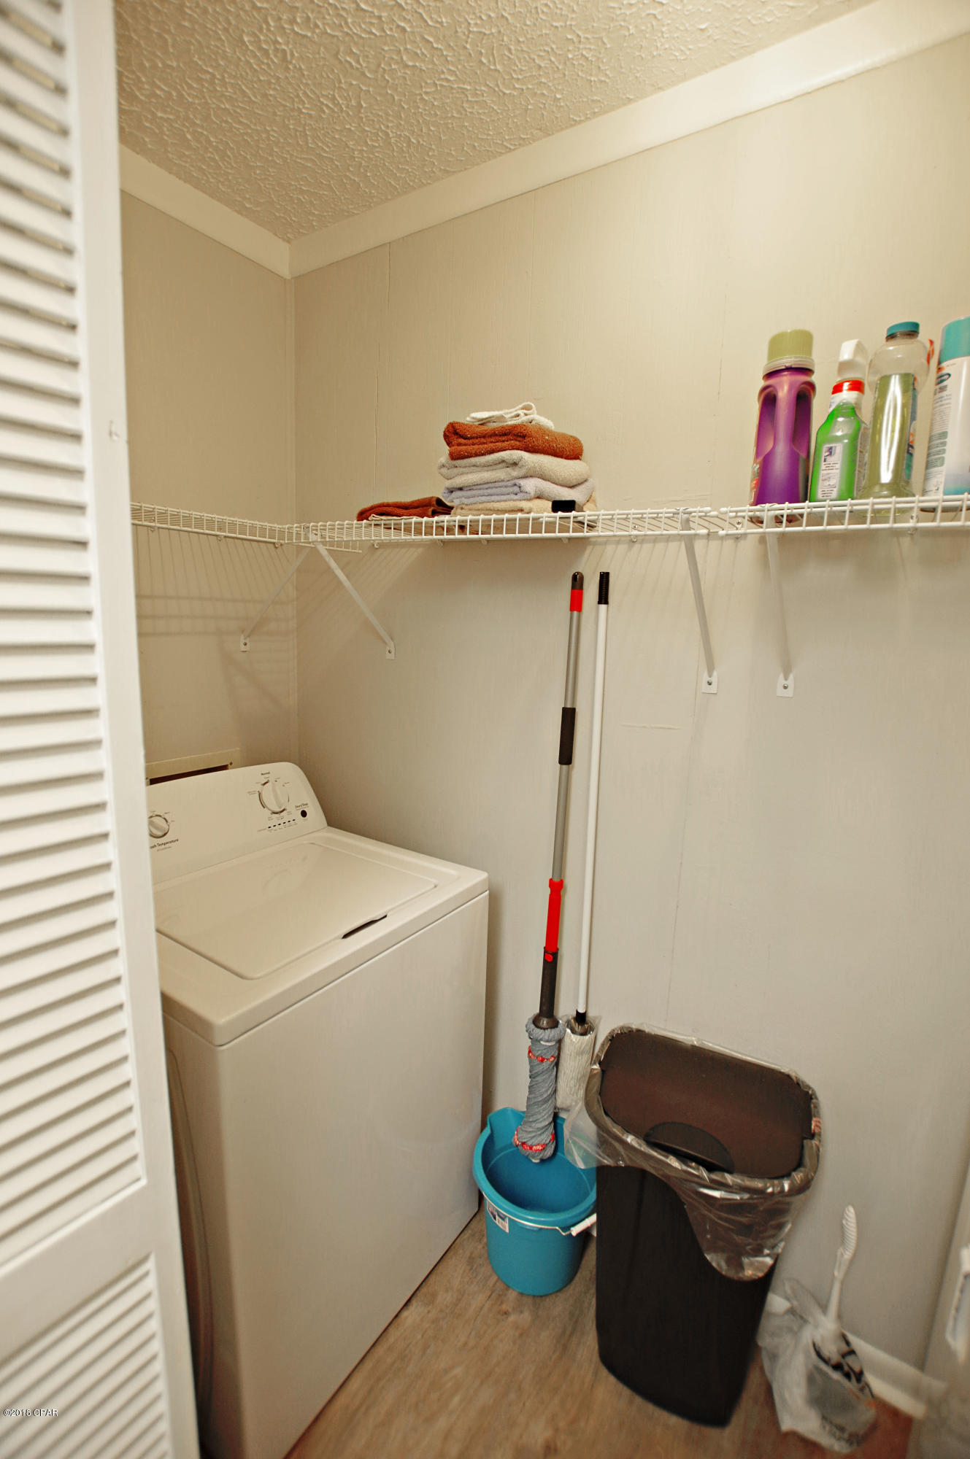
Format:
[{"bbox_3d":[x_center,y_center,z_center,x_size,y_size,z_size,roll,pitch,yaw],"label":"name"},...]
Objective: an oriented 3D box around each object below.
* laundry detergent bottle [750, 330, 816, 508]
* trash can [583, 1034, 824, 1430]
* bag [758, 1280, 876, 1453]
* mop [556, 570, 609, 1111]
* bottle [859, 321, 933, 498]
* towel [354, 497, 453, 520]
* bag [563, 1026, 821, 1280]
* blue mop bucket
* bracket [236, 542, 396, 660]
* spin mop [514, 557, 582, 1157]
[{"bbox_3d":[0.471,-0.475,0.963,0.088,0.277,0.108,7,11,25],"label":"laundry detergent bottle"},{"bbox_3d":[0.402,1.008,1.221,0.410,0.620,0.345,8,12,31],"label":"trash can"},{"bbox_3d":[0.650,1.222,1.178,0.205,0.235,0.180,8,12,31],"label":"bag"},{"bbox_3d":[0.233,0.299,1.377,0.090,1.280,0.080,8,12,31],"label":"mop"},{"bbox_3d":[0.593,-0.442,0.876,0.075,0.257,0.083,8,12,31],"label":"bottle"},{"bbox_3d":[-0.141,-0.457,1.329,0.210,0.055,0.200,8,12,31],"label":"towel"},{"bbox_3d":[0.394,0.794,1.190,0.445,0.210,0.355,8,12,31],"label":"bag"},{"bbox_3d":[0.121,1.139,1.447,0.300,0.260,0.300,2,10,0],"label":"blue mop bucket"},{"bbox_3d":[-0.469,-0.336,1.587,0.420,0.275,0.306,8,12,31],"label":"bracket"},{"bbox_3d":[0.164,0.393,1.420,0.100,1.485,0.088,8,12,31],"label":"spin mop"}]

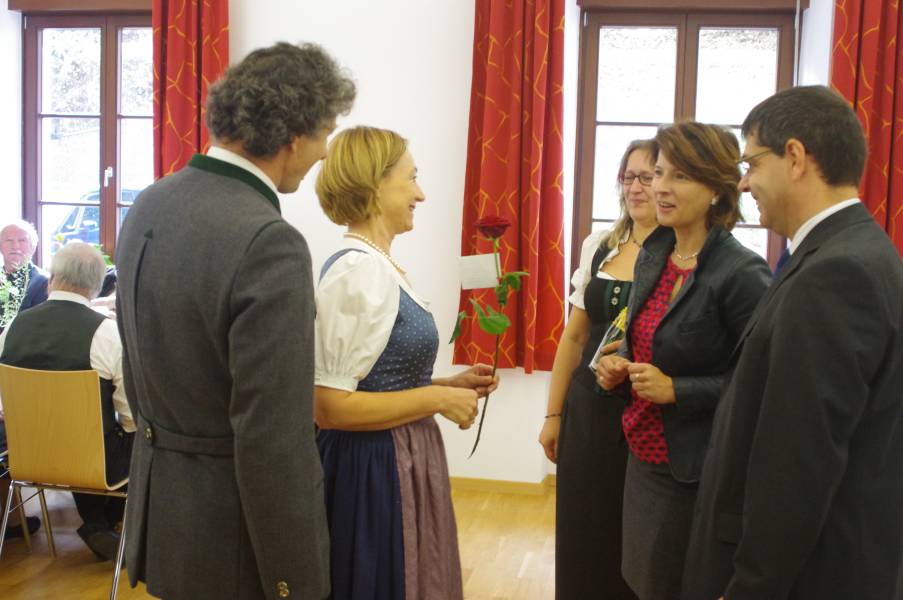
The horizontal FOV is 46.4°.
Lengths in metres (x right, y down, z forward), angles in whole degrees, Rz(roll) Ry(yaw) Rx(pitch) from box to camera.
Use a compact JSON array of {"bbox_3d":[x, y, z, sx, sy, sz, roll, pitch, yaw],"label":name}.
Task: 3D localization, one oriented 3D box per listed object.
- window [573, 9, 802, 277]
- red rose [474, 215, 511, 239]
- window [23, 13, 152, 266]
[{"bbox_3d":[1.223,-0.664,5.671,1.115,1.772,0.100,3,4,11],"label":"window"},{"bbox_3d":[0.091,-0.163,2.330,0.079,0.054,0.079,-1,4,11],"label":"red rose"},{"bbox_3d":[-2.070,-0.817,6.301,1.115,1.772,0.100,3,4,11],"label":"window"}]

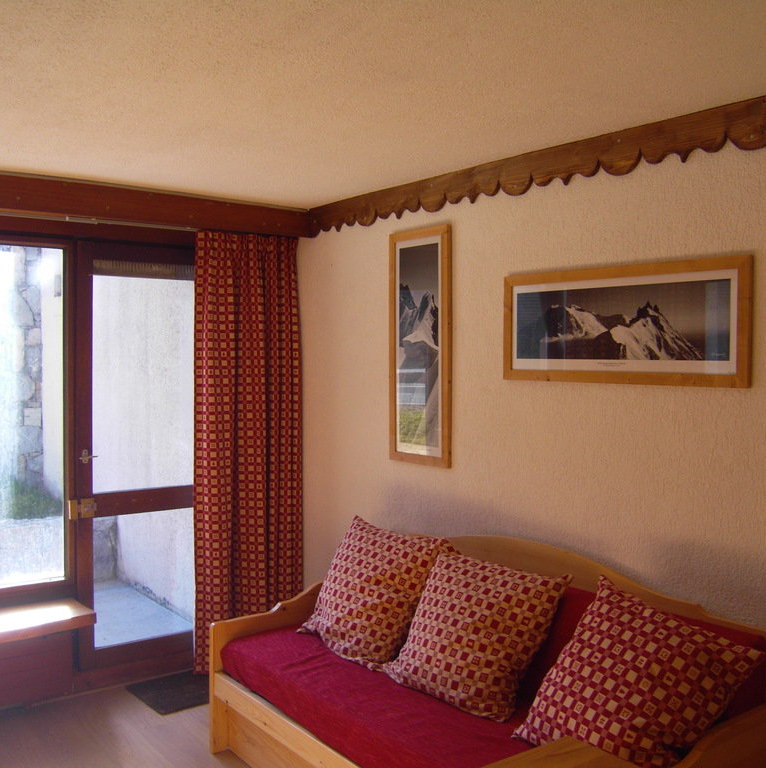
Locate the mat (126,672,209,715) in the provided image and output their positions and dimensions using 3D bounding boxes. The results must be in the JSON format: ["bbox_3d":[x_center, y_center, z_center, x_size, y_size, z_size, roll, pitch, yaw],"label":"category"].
[{"bbox_3d":[-0.899,1.508,4.146,0.600,0.010,0.410,-2,3,-37],"label":"mat"}]

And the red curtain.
[{"bbox_3d":[-0.696,0.351,4.332,0.595,2.240,0.130,-2,3,-37],"label":"red curtain"}]

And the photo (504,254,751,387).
[{"bbox_3d":[0.775,-0.199,2.836,0.025,0.392,1.005,-2,3,-37],"label":"photo"}]

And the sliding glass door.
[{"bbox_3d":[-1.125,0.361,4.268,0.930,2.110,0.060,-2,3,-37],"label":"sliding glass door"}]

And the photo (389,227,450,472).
[{"bbox_3d":[0.162,-0.161,3.662,0.025,1.029,0.418,-2,3,-37],"label":"photo"}]

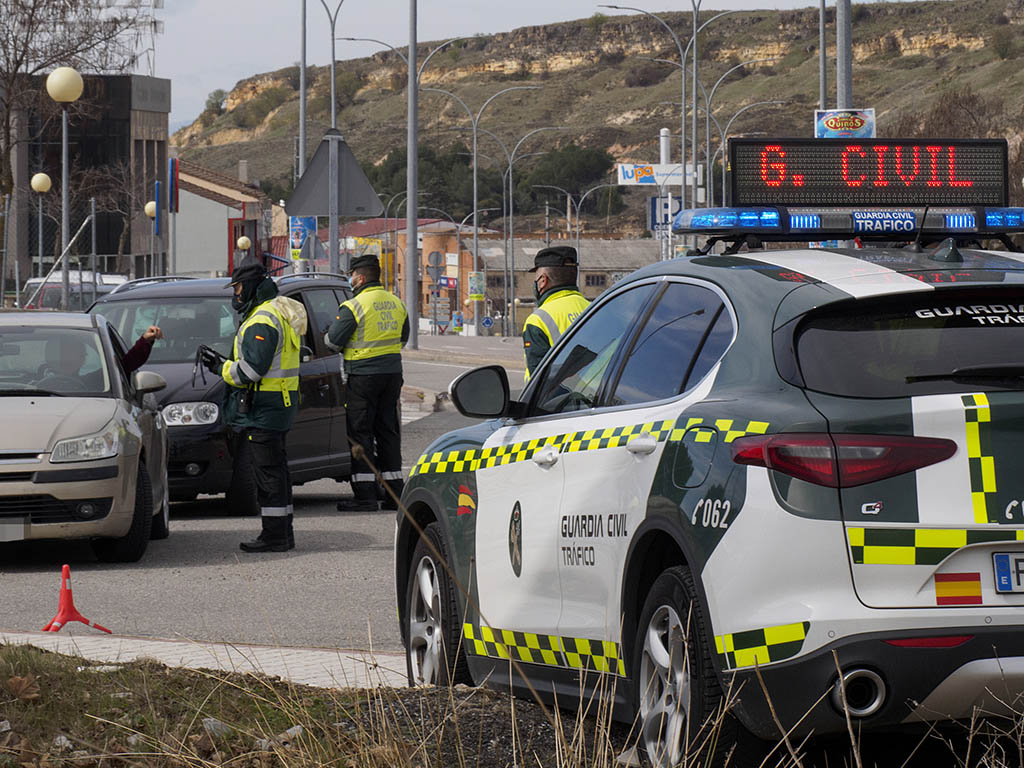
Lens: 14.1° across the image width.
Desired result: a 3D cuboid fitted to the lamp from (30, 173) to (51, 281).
[{"bbox_3d":[-10.679,-2.578,94.000,0.470,4.400,0.470,0,1,0],"label":"lamp"}]

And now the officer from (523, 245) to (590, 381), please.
[{"bbox_3d":[0.256,0.219,20.200,0.420,1.780,0.560,1,2,41],"label":"officer"}]

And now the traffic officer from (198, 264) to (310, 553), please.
[{"bbox_3d":[-1.585,0.141,25.400,0.640,1.780,0.580,0,1,5],"label":"traffic officer"}]

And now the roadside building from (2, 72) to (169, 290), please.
[{"bbox_3d":[-14.300,-5.800,141.000,6.200,9.000,6.500,0,1,-6],"label":"roadside building"}]

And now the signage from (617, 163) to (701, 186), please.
[{"bbox_3d":[8.606,-12.112,240.000,4.900,1.200,0.400,0,1,-5],"label":"signage"}]

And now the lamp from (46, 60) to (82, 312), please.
[{"bbox_3d":[-5.610,-1.780,52.000,0.470,4.400,0.470,0,1,0],"label":"lamp"}]

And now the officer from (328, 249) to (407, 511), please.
[{"bbox_3d":[-1.022,-0.007,29.300,0.440,1.810,0.580,1,2,40],"label":"officer"}]

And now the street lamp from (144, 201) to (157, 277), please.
[{"bbox_3d":[-9.969,-2.862,115.000,0.470,4.400,0.470,0,1,0],"label":"street lamp"}]

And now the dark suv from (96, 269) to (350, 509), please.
[{"bbox_3d":[-2.257,0.051,30.300,1.840,1.690,4.430,0,1,15],"label":"dark suv"}]

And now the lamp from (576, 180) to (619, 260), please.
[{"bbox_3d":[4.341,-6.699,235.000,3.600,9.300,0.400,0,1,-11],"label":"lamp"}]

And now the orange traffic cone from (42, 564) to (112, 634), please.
[{"bbox_3d":[-1.983,0.988,18.900,0.330,0.330,0.340,0,1,0],"label":"orange traffic cone"}]

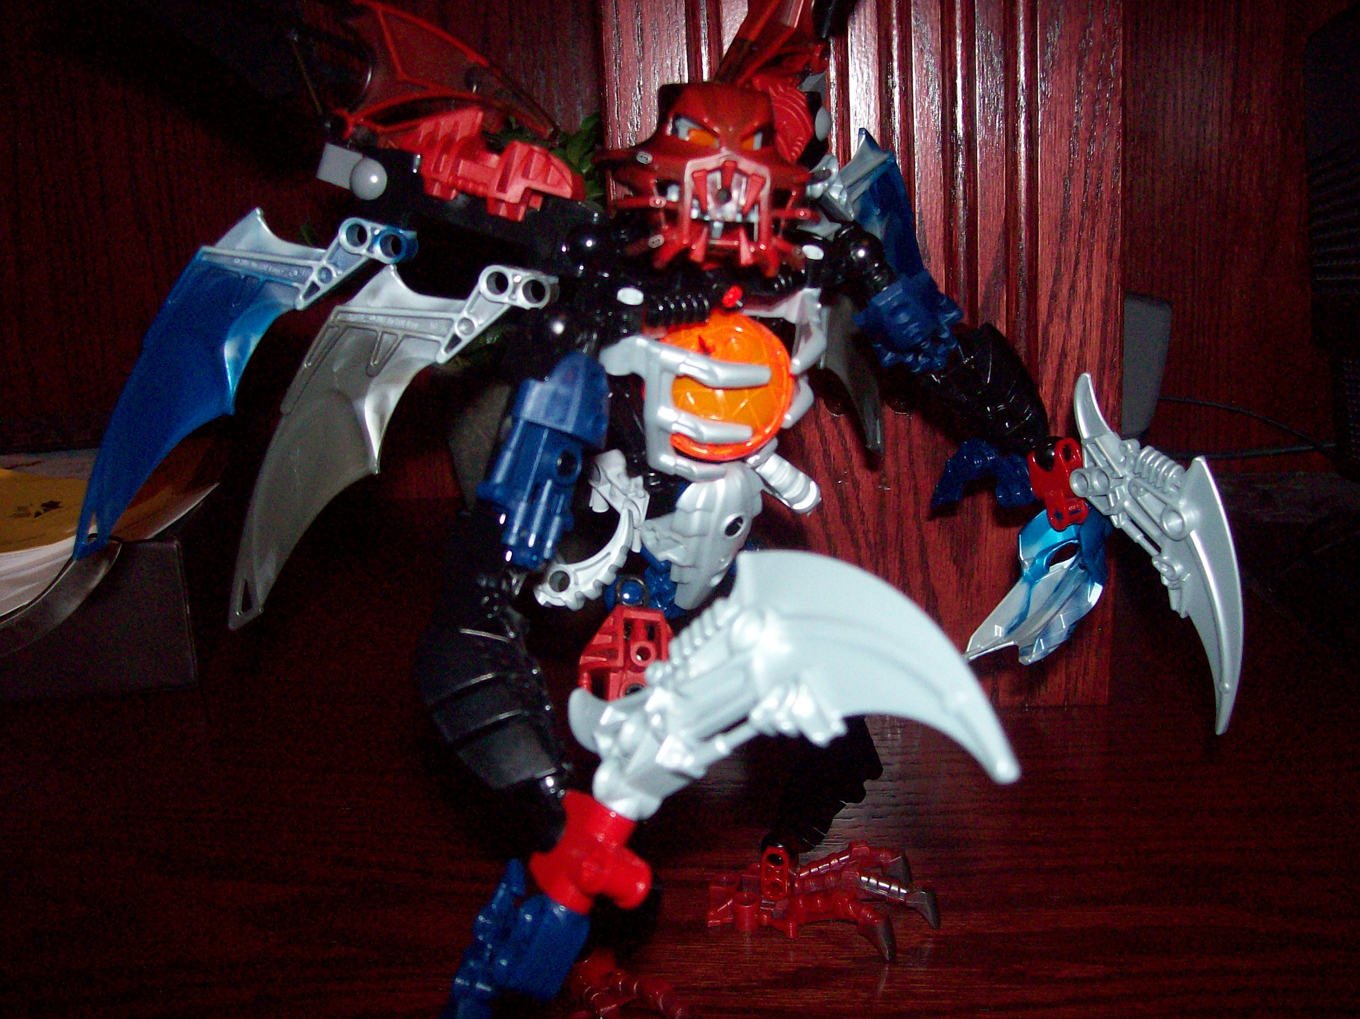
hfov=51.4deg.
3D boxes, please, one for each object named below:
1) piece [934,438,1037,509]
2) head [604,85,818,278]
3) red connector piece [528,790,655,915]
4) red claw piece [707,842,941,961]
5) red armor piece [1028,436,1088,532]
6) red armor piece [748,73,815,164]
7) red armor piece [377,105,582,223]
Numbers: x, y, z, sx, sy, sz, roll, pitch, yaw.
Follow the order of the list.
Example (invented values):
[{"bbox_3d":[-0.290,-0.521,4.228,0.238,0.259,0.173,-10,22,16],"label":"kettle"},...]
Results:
[{"bbox_3d":[0.079,-0.009,0.369,0.026,0.017,0.015,4,16,29],"label":"piece"},{"bbox_3d":[0.007,-0.079,0.338,0.047,0.044,0.038,0,12,-18],"label":"head"},{"bbox_3d":[-0.015,0.058,0.236,0.021,0.017,0.011,32,3,33],"label":"red connector piece"},{"bbox_3d":[0.039,0.108,0.395,0.063,0.022,0.038,-2,12,5],"label":"red claw piece"},{"bbox_3d":[0.095,-0.006,0.356,0.015,0.024,0.010,-15,0,34],"label":"red armor piece"},{"bbox_3d":[0.025,-0.097,0.350,0.018,0.021,0.032,2,15,20],"label":"red armor piece"},{"bbox_3d":[-0.044,-0.079,0.320,0.047,0.019,0.023,16,13,-3],"label":"red armor piece"}]

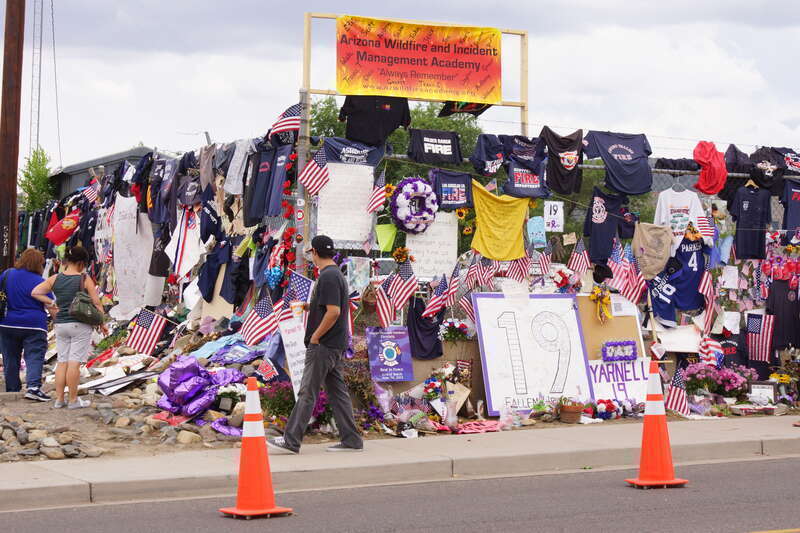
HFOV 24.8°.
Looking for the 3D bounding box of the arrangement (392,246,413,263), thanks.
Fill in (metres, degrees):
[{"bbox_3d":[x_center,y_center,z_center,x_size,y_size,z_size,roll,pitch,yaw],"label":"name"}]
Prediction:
[{"bbox_3d":[0.024,-0.106,17.600,0.200,0.180,0.140,1,0,-24],"label":"arrangement"}]

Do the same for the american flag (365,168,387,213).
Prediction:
[{"bbox_3d":[-0.213,-0.679,16.500,0.180,0.410,0.100,1,1,-23],"label":"american flag"}]

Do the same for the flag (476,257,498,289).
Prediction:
[{"bbox_3d":[0.829,0.057,17.262,0.183,0.303,0.100,0,-1,-28],"label":"flag"}]

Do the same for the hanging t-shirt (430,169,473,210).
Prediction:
[{"bbox_3d":[0.478,-0.714,16.900,0.400,0.390,0.070,1,1,-28],"label":"hanging t-shirt"}]

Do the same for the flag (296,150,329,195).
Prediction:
[{"bbox_3d":[-0.779,-0.837,16.223,0.277,0.427,0.080,0,-1,-28],"label":"flag"}]

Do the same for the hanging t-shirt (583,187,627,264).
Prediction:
[{"bbox_3d":[2.060,-0.413,18.350,0.520,0.780,0.160,1,0,-30],"label":"hanging t-shirt"}]

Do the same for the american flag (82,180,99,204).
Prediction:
[{"bbox_3d":[-3.704,-0.885,21.800,0.190,0.280,0.100,1,1,-30],"label":"american flag"}]

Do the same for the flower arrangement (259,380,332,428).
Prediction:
[{"bbox_3d":[-0.929,1.227,16.200,0.650,0.430,0.420,1,0,-24],"label":"flower arrangement"}]

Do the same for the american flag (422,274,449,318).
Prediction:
[{"bbox_3d":[0.324,0.273,16.600,0.230,0.400,0.100,1,1,-20],"label":"american flag"}]

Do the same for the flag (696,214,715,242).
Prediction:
[{"bbox_3d":[3.119,-0.388,18.600,0.220,0.270,0.070,0,0,-32],"label":"flag"}]

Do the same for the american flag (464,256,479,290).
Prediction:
[{"bbox_3d":[0.671,0.056,17.106,0.124,0.338,0.100,0,-1,-28],"label":"american flag"}]

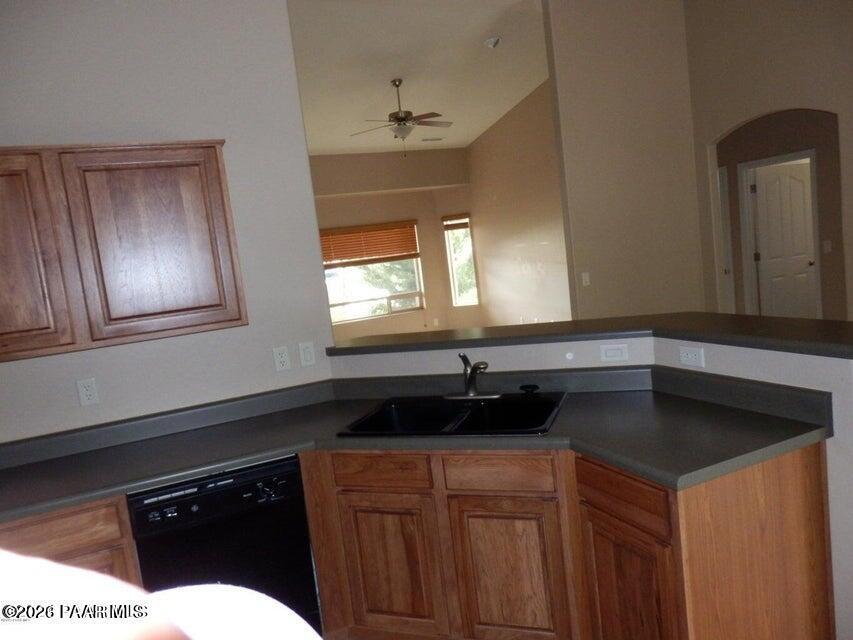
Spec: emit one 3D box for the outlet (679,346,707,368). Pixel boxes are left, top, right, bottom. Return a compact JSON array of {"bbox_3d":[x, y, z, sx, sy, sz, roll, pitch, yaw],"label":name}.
[{"bbox_3d":[1.032,0.144,2.393,0.010,0.071,0.115,-9,7,-24],"label":"outlet"}]

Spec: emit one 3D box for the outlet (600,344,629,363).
[{"bbox_3d":[0.811,0.143,2.660,0.115,0.071,0.010,-4,7,19],"label":"outlet"}]

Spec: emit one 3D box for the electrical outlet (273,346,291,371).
[{"bbox_3d":[-0.701,0.189,2.994,0.071,0.115,0.010,-9,7,-24],"label":"electrical outlet"}]

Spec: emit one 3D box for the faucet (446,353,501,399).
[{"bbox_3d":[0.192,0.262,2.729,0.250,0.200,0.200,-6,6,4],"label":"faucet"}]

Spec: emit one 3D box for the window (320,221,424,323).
[{"bbox_3d":[-0.869,-0.711,9.152,1.750,1.369,0.100,-9,7,-24],"label":"window"}]

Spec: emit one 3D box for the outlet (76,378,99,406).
[{"bbox_3d":[-1.456,0.311,2.653,0.071,0.115,0.010,-9,7,-24],"label":"outlet"}]

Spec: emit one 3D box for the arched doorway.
[{"bbox_3d":[3.146,-0.565,5.515,0.130,2.421,1.224,-9,7,-24],"label":"arched doorway"}]

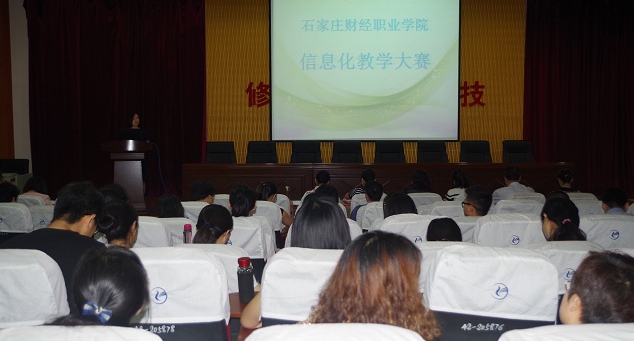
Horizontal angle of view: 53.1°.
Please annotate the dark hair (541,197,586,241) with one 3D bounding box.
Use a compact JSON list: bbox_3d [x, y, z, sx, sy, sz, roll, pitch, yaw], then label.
[{"bbox_3d":[1.227,0.253,3.170,0.200,0.250,0.230,-3,5,-30],"label":"dark hair"}]

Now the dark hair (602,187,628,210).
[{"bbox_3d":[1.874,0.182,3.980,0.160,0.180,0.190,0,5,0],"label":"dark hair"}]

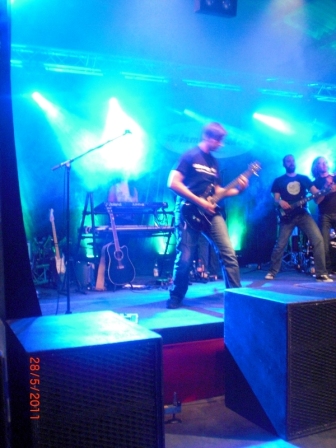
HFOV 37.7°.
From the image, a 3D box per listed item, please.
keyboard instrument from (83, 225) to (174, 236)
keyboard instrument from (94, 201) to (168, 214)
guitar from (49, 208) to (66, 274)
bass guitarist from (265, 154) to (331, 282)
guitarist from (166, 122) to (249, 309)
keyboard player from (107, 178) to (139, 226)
[{"bbox_3d":[-0.523,0.087,6.600,1.250,0.130,0.330,0,0,-27],"label":"keyboard instrument"},{"bbox_3d":[-0.500,-0.223,6.650,0.980,0.100,0.290,0,-18,-27],"label":"keyboard instrument"},{"bbox_3d":[-1.420,0.258,6.350,0.070,0.970,0.310,-14,-7,31],"label":"guitar"},{"bbox_3d":[1.712,-0.080,6.500,0.800,1.680,0.500,0,0,0],"label":"bass guitarist"},{"bbox_3d":[0.369,-0.100,4.600,0.720,1.720,0.530,0,0,-40],"label":"guitarist"},{"bbox_3d":[-0.671,-0.090,7.100,0.520,1.700,0.420,0,0,-18],"label":"keyboard player"}]

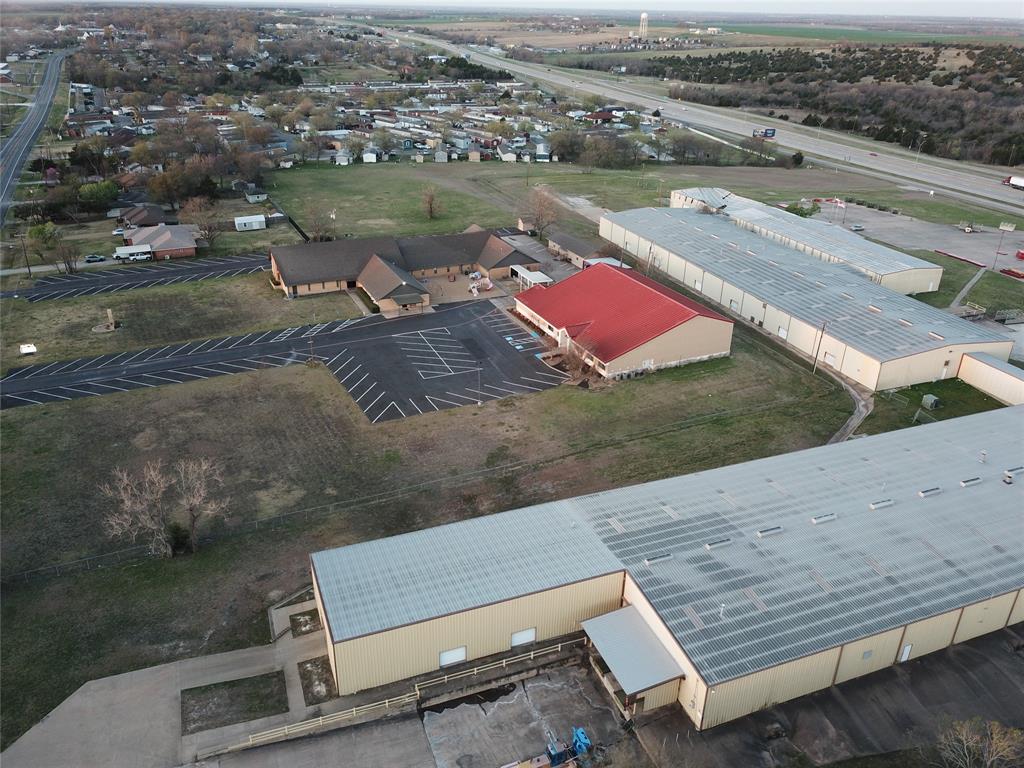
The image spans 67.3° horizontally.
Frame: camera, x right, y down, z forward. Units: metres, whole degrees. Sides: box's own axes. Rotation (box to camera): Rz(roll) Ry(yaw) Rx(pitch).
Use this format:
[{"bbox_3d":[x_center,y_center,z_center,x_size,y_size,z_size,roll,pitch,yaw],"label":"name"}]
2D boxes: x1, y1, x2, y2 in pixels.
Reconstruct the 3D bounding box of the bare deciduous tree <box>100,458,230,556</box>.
[{"bbox_3d":[-39.288,14.713,88.920,13.200,12.500,9.500,1,26,0],"label":"bare deciduous tree"}]

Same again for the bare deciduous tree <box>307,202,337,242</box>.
[{"bbox_3d":[-53.247,-43.822,209.641,7.632,10.733,7.251,-5,27,-13],"label":"bare deciduous tree"}]

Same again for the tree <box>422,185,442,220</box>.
[{"bbox_3d":[-24.707,-55.106,234.674,5.797,9.906,5.508,-2,26,-6],"label":"tree"}]

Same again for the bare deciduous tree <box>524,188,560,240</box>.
[{"bbox_3d":[8.334,-47.274,214.390,9.478,14.847,9.004,2,26,2],"label":"bare deciduous tree"}]

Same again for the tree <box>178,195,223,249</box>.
[{"bbox_3d":[-80.195,-42.377,202.585,11.063,13.437,10.510,-9,28,-20],"label":"tree"}]

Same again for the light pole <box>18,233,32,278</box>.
[{"bbox_3d":[-112.698,-29.401,178.079,2.200,10.627,0.600,1,26,0],"label":"light pole"}]

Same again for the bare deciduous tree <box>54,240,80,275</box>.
[{"bbox_3d":[-105.660,-29.886,182.439,5.219,7.897,4.958,-14,30,-28],"label":"bare deciduous tree"}]

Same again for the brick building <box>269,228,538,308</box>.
[{"bbox_3d":[-23.114,-28.273,181.891,61.500,8.300,40.000,-10,28,-21],"label":"brick building"}]

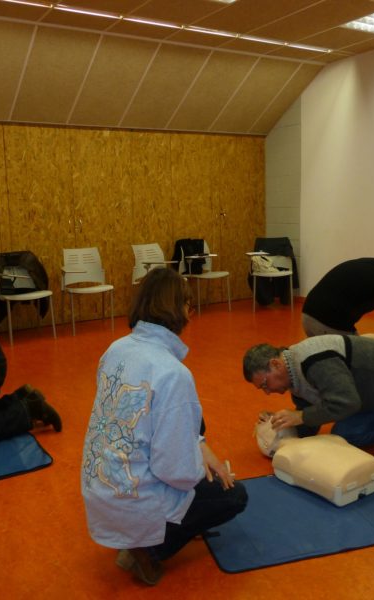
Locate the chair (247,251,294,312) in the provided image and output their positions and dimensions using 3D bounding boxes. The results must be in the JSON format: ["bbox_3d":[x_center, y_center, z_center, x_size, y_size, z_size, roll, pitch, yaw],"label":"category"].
[{"bbox_3d":[1.017,-0.303,6.726,0.540,0.840,0.620,0,10,8],"label":"chair"}]

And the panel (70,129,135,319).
[{"bbox_3d":[-0.925,-0.847,6.333,0.676,2.140,0.030,-7,11,-30],"label":"panel"}]

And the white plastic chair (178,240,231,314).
[{"bbox_3d":[0.171,-0.281,6.697,0.540,0.840,0.620,-7,12,-28],"label":"white plastic chair"}]

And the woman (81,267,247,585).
[{"bbox_3d":[-0.087,0.422,2.048,0.600,1.070,0.500,-8,12,-32],"label":"woman"}]

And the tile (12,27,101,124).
[{"bbox_3d":[-1.279,-2.131,5.347,0.600,0.030,1.161,-7,-24,-30],"label":"tile"}]

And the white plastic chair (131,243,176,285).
[{"bbox_3d":[-0.310,-0.186,6.247,0.560,0.840,0.560,-9,13,-38],"label":"white plastic chair"}]

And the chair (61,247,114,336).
[{"bbox_3d":[-1.073,-0.099,5.829,0.540,0.840,0.620,-5,11,-21],"label":"chair"}]

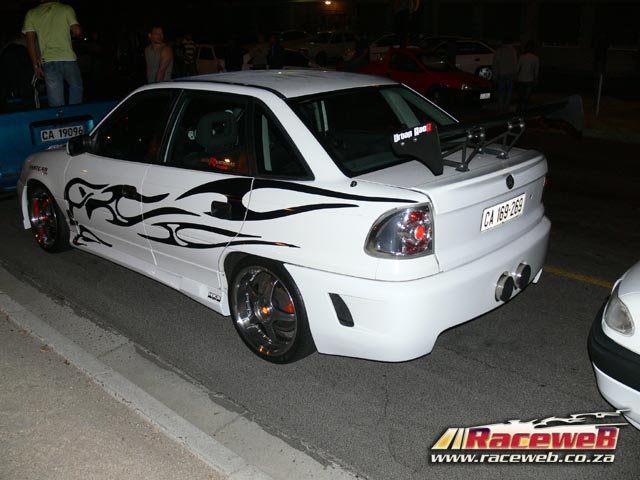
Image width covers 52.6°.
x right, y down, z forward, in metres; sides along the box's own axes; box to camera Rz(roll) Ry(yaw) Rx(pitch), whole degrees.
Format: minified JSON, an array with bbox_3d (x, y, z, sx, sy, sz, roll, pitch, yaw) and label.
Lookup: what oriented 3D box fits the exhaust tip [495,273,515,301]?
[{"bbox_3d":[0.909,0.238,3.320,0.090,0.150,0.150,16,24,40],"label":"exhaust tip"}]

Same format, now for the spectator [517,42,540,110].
[{"bbox_3d":[4.797,-3.841,15.234,0.500,1.660,0.320,6,19,16],"label":"spectator"}]

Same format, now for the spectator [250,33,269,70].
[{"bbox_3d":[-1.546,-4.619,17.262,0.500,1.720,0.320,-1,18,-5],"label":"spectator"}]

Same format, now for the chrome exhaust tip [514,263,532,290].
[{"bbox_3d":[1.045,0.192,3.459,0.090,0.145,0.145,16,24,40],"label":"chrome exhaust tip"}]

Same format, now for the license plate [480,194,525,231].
[{"bbox_3d":[0.919,-0.139,3.213,0.015,0.120,0.440,18,25,40],"label":"license plate"}]

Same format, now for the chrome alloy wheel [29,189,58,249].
[{"bbox_3d":[-2.076,-0.188,5.069,0.500,0.500,0.190,16,24,40],"label":"chrome alloy wheel"}]

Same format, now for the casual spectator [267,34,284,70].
[{"bbox_3d":[-1.230,-4.602,17.259,0.480,1.700,0.320,7,19,20],"label":"casual spectator"}]

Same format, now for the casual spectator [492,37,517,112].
[{"bbox_3d":[4.302,-3.912,15.377,0.520,1.730,0.320,5,18,14],"label":"casual spectator"}]

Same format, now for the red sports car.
[{"bbox_3d":[2.402,-4.124,16.368,1.630,1.420,4.200,-15,24,-41],"label":"red sports car"}]

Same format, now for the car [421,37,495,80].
[{"bbox_3d":[4.108,-6.113,22.013,4.050,1.400,1.660,-3,18,-11],"label":"car"}]

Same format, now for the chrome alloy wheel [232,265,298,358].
[{"bbox_3d":[-0.232,0.353,3.442,0.500,0.500,0.190,16,24,40],"label":"chrome alloy wheel"}]

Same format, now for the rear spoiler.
[{"bbox_3d":[0.848,-0.510,3.160,0.335,0.300,1.440,16,24,40],"label":"rear spoiler"}]

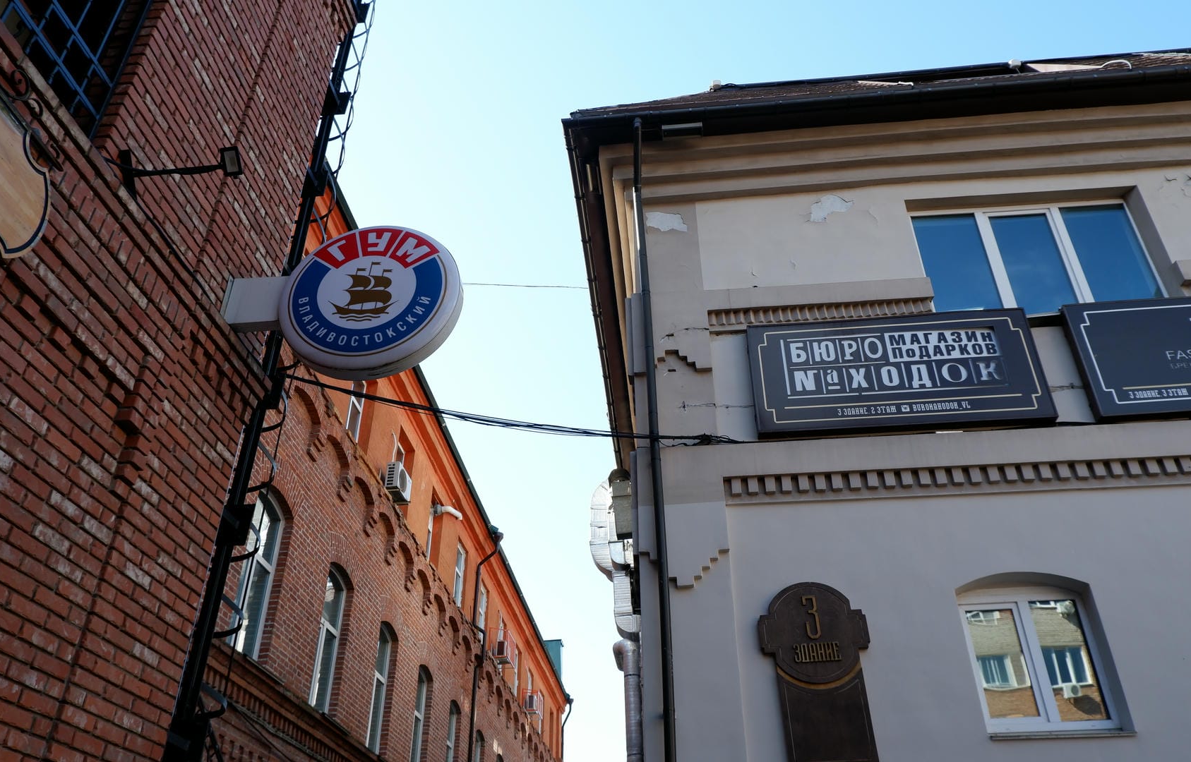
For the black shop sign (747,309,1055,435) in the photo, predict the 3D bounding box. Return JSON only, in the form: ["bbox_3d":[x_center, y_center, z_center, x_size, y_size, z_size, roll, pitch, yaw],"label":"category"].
[{"bbox_3d":[2.696,-0.071,7.803,2.525,1.140,0.140,-3,-33,5],"label":"black shop sign"}]

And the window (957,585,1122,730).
[{"bbox_3d":[3.375,2.139,6.659,0.969,1.078,0.100,-3,-33,5],"label":"window"}]

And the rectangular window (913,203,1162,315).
[{"bbox_3d":[4.453,-1.176,8.781,2.237,1.452,0.100,-3,-33,5],"label":"rectangular window"}]

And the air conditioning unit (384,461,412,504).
[{"bbox_3d":[-3.783,1.976,16.595,0.260,0.500,0.760,-3,-33,5],"label":"air conditioning unit"}]

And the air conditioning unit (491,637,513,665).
[{"bbox_3d":[-2.588,7.762,24.592,0.280,0.480,0.740,-3,-33,5],"label":"air conditioning unit"}]

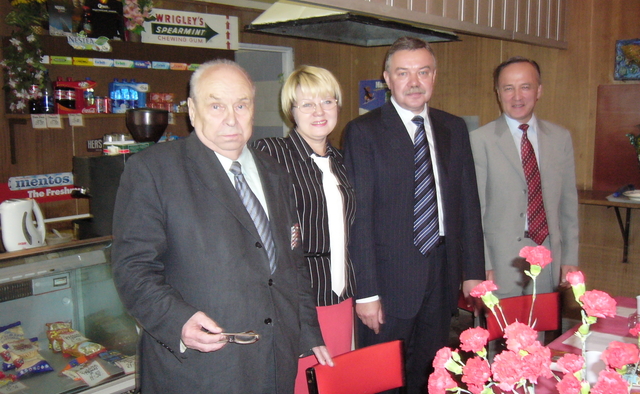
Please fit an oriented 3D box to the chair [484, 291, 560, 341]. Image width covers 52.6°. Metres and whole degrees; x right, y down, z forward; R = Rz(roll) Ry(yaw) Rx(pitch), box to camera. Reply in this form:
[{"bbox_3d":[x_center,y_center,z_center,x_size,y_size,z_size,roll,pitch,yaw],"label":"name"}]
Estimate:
[{"bbox_3d":[0.925,0.840,2.538,0.400,0.810,0.480,-3,8,-21],"label":"chair"}]

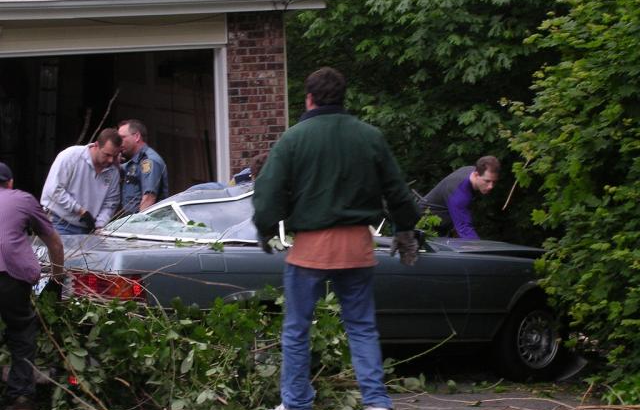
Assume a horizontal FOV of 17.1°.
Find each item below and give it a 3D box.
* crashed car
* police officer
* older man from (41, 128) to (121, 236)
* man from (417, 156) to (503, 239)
[{"bbox_3d":[-0.070,0.500,14.450,4.650,1.330,1.800,2,1,-45],"label":"crashed car"},{"bbox_3d":[-1.230,0.280,14.800,0.420,1.740,0.520,-3,2,-44],"label":"police officer"},{"bbox_3d":[-1.600,0.310,14.350,0.600,1.660,0.560,0,2,44],"label":"older man"},{"bbox_3d":[1.000,0.410,15.900,0.720,1.500,0.540,-1,2,30],"label":"man"}]

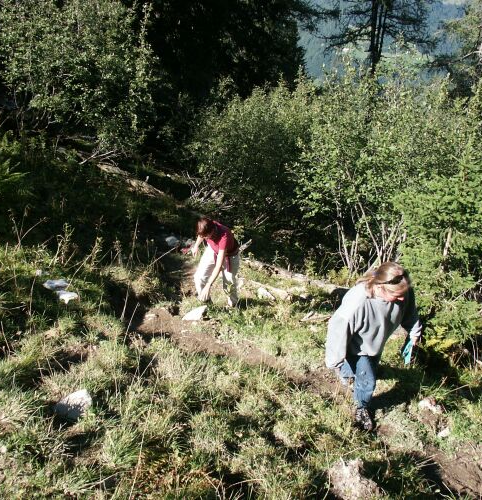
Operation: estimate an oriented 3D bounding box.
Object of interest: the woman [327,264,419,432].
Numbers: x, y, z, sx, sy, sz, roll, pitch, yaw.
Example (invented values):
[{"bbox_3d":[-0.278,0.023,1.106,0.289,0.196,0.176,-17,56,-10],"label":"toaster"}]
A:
[{"bbox_3d":[1.040,0.744,4.200,0.660,1.500,0.650,-14,25,-32],"label":"woman"}]

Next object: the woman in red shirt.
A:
[{"bbox_3d":[-0.308,0.139,6.500,0.580,1.200,0.720,17,27,37],"label":"woman in red shirt"}]

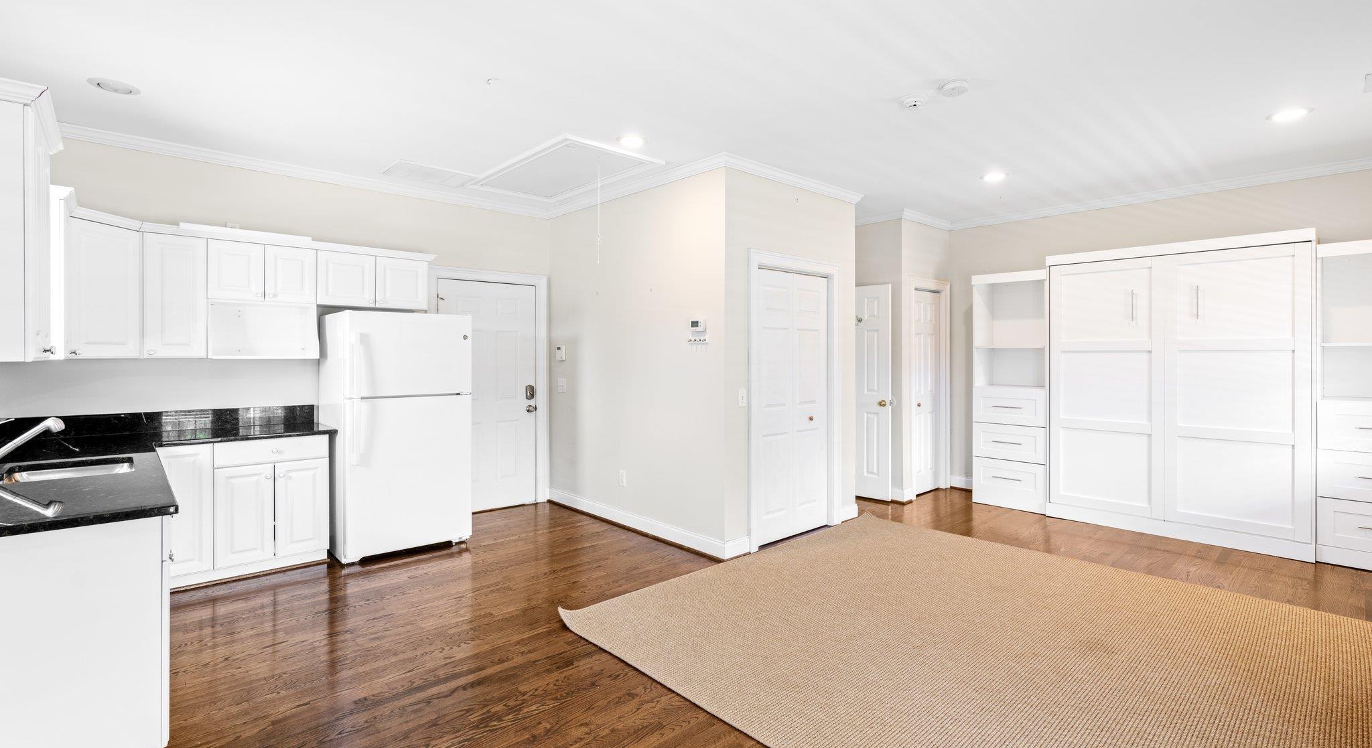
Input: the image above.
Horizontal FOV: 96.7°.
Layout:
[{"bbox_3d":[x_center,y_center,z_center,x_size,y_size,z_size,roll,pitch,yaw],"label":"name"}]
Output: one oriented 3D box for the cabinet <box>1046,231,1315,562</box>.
[{"bbox_3d":[3.822,0.129,4.794,0.480,2.230,1.621,-1,2,-42],"label":"cabinet"}]

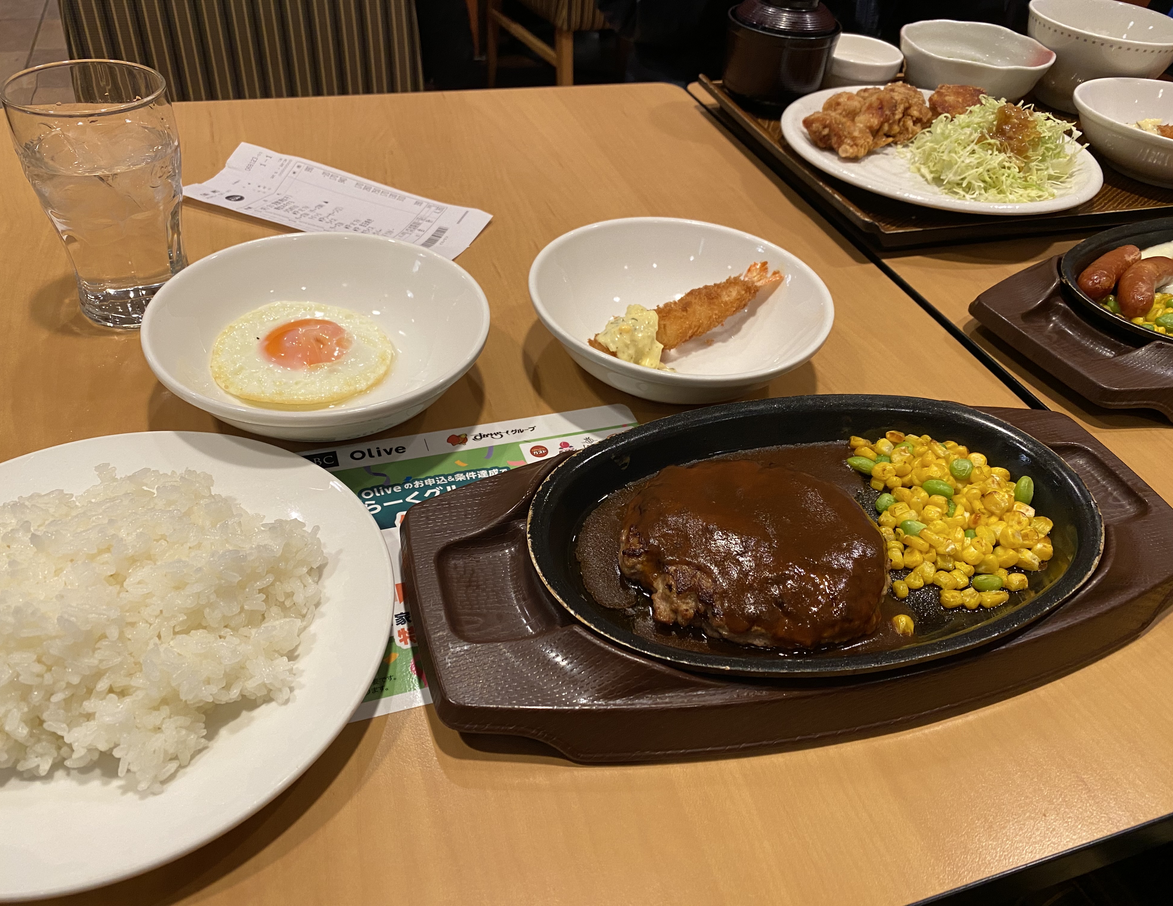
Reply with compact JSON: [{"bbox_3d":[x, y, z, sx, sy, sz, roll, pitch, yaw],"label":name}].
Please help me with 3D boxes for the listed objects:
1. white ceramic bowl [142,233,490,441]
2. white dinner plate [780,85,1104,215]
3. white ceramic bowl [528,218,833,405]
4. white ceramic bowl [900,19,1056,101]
[{"bbox_3d":[-0.127,-0.049,0.447,0.159,0.048,0.159,-9,43,-17],"label":"white ceramic bowl"},{"bbox_3d":[0.266,-0.227,0.699,0.239,0.026,0.239,4,41,-3],"label":"white dinner plate"},{"bbox_3d":[0.048,-0.068,0.491,0.159,0.048,0.159,4,41,-3],"label":"white ceramic bowl"},{"bbox_3d":[0.348,-0.346,0.826,0.137,0.050,0.137,-9,43,-17],"label":"white ceramic bowl"}]

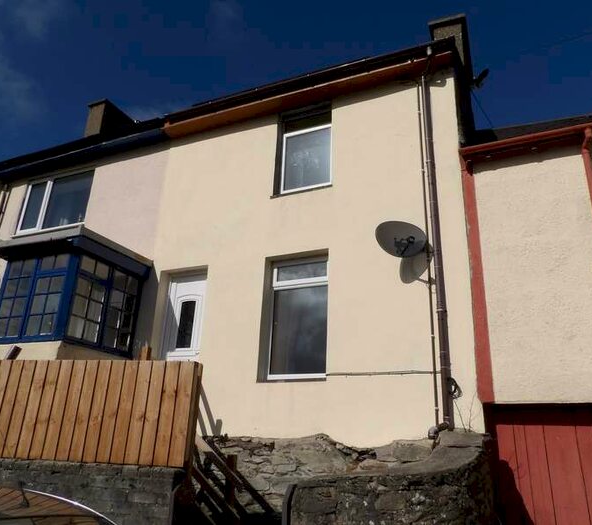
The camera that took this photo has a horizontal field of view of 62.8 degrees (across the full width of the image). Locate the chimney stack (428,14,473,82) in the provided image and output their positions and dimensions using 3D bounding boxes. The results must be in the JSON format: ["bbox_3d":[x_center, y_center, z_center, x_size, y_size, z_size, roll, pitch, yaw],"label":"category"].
[{"bbox_3d":[3.266,-4.238,10.191,0.720,1.250,1.000,-6,-22,23],"label":"chimney stack"}]

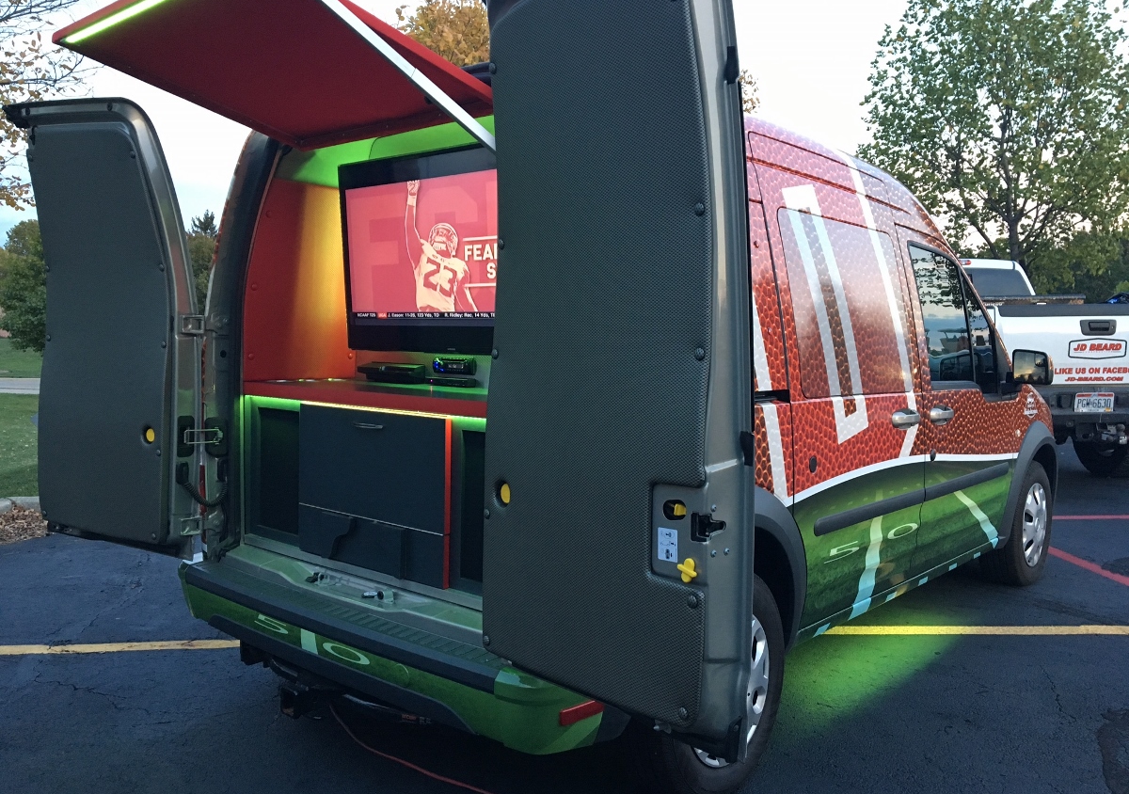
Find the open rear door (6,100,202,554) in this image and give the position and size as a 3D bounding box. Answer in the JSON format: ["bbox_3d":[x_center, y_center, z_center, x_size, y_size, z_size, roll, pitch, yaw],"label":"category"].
[{"bbox_3d":[-1.565,-0.230,3.219,0.780,1.480,0.210,3,4,29],"label":"open rear door"}]

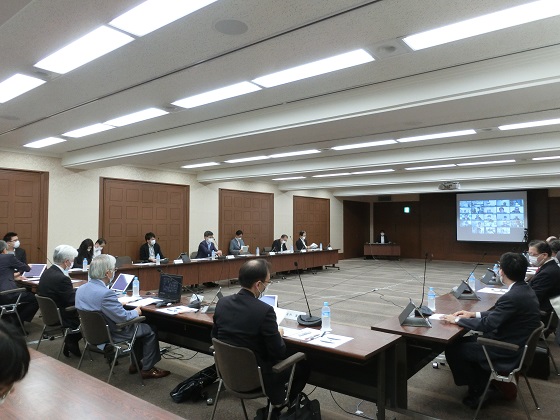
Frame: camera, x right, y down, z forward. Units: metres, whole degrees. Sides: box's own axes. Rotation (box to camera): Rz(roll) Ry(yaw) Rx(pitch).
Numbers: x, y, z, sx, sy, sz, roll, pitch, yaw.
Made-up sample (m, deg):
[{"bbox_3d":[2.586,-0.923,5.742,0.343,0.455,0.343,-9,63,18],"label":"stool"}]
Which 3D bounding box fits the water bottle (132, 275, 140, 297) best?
[{"bbox_3d":[-1.690,0.897,4.750,0.066,0.220,0.066,-1,-2,38],"label":"water bottle"}]

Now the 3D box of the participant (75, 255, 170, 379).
[{"bbox_3d":[-1.387,1.031,3.714,0.500,1.270,0.860,-1,-3,31],"label":"participant"}]

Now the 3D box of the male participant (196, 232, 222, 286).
[{"bbox_3d":[-1.734,1.196,10.105,0.780,1.340,0.550,-1,-2,38],"label":"male participant"}]

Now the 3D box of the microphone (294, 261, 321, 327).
[{"bbox_3d":[0.200,0.688,3.325,0.180,0.510,0.260,-2,-3,37],"label":"microphone"}]

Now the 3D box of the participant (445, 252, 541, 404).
[{"bbox_3d":[1.763,1.010,3.414,0.780,1.300,0.500,-2,-3,37],"label":"participant"}]

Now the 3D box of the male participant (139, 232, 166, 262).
[{"bbox_3d":[-2.748,1.156,8.808,0.780,1.320,0.550,-1,-2,33],"label":"male participant"}]

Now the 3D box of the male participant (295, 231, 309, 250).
[{"bbox_3d":[0.828,1.336,13.397,0.780,1.310,0.550,0,-2,18],"label":"male participant"}]

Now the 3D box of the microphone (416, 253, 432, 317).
[{"bbox_3d":[1.350,0.688,3.775,0.190,0.550,0.180,-2,-3,37],"label":"microphone"}]

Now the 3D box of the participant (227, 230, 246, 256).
[{"bbox_3d":[-1.068,1.228,10.959,0.780,1.340,0.550,-1,-2,38],"label":"participant"}]

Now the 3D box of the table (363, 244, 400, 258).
[{"bbox_3d":[4.372,1.792,17.250,1.520,0.700,0.620,0,-2,15],"label":"table"}]

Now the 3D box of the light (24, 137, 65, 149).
[{"bbox_3d":[-4.151,-1.185,7.126,1.210,0.060,0.255,-2,-3,37],"label":"light"}]

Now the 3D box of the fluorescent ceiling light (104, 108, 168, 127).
[{"bbox_3d":[-1.915,-1.232,5.311,1.158,0.070,0.233,-1,-2,38],"label":"fluorescent ceiling light"}]

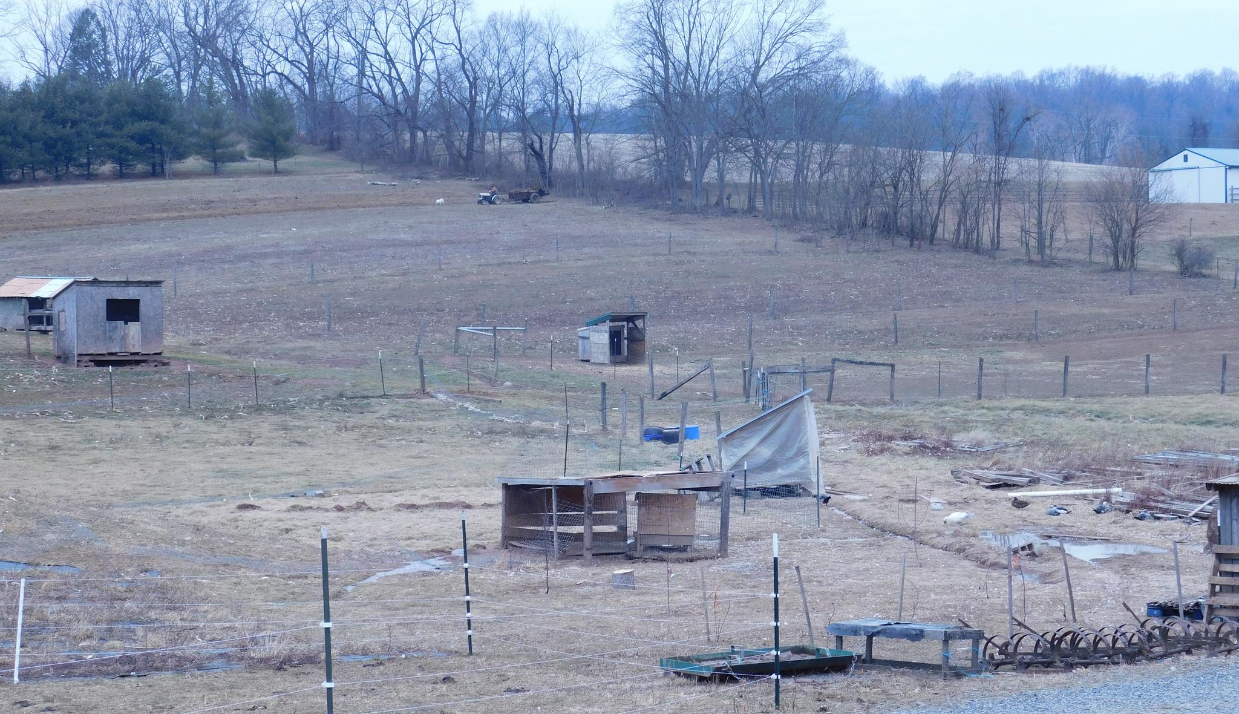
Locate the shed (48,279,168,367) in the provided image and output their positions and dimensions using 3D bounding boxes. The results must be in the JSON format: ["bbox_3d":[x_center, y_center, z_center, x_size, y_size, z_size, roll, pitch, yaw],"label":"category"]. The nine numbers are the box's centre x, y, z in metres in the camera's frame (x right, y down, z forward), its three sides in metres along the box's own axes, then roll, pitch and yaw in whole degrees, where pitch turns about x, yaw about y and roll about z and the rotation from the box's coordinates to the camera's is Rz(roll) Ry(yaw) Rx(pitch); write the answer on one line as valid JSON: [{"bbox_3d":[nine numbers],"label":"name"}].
[{"bbox_3d":[-18.183,-1.217,84.000,3.400,3.050,2.850,-1,1,-29],"label":"shed"}]

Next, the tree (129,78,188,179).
[{"bbox_3d":[-47.685,-23.771,245.000,6.300,10.200,6.300,0,1,0],"label":"tree"}]

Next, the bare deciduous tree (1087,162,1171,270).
[{"bbox_3d":[29.072,-7.991,135.000,4.800,6.200,4.700,0,1,0],"label":"bare deciduous tree"}]

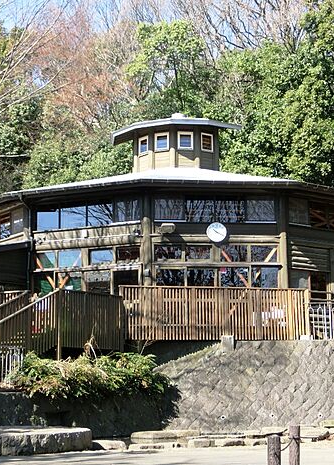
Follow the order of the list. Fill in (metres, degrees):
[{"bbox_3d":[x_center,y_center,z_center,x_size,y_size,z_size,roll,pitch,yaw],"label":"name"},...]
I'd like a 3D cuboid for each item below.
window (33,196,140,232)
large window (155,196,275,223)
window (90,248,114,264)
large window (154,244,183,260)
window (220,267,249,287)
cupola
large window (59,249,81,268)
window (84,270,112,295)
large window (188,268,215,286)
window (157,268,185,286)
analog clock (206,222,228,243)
[{"bbox_3d":[-2.532,-0.512,29.352,3.758,0.714,0.120,-4,-11,24],"label":"window"},{"bbox_3d":[1.510,-0.676,28.745,3.806,0.731,0.120,1,-10,-6],"label":"large window"},{"bbox_3d":[-2.175,0.800,30.892,0.901,0.511,0.120,-5,-11,24],"label":"window"},{"bbox_3d":[0.058,0.655,30.294,0.966,0.516,0.120,1,-10,-7],"label":"large window"},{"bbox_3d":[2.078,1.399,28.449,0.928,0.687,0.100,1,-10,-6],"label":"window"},{"bbox_3d":[0.445,-3.672,39.240,5.492,2.826,5.492,1,-10,-7],"label":"cupola"},{"bbox_3d":[-3.288,0.901,31.383,0.930,0.613,0.120,-5,-11,24],"label":"large window"},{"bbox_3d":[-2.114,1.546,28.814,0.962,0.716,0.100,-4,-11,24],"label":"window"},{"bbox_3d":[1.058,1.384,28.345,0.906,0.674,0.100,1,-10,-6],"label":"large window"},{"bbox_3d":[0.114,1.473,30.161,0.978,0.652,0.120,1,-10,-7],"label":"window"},{"bbox_3d":[1.534,-0.001,28.428,0.633,0.619,0.120,1,-10,-6],"label":"analog clock"}]

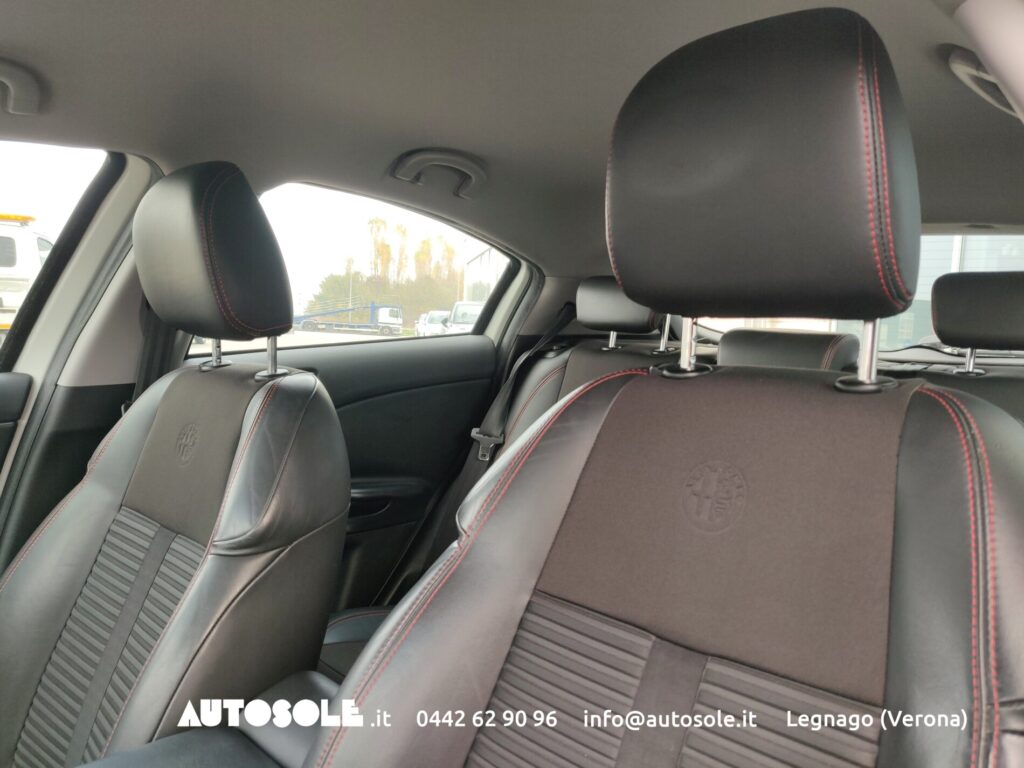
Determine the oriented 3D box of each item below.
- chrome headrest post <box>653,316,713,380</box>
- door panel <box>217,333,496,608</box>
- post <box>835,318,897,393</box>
[{"bbox_3d":[0.159,-0.033,0.675,0.049,0.059,0.034,6,6,42],"label":"chrome headrest post"},{"bbox_3d":[-0.321,0.202,1.629,0.100,0.610,0.790,6,6,42],"label":"door panel"},{"bbox_3d":[0.275,-0.021,0.570,0.044,0.059,0.034,6,6,42],"label":"post"}]

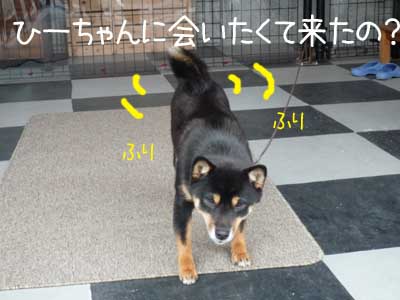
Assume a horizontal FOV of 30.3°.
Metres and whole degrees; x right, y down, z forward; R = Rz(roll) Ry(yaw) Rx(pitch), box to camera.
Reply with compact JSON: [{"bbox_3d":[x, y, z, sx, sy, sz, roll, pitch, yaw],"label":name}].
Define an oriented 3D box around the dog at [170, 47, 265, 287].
[{"bbox_3d":[0.024,0.003,1.766,0.208,0.425,0.605,-3,15,-5],"label":"dog"}]

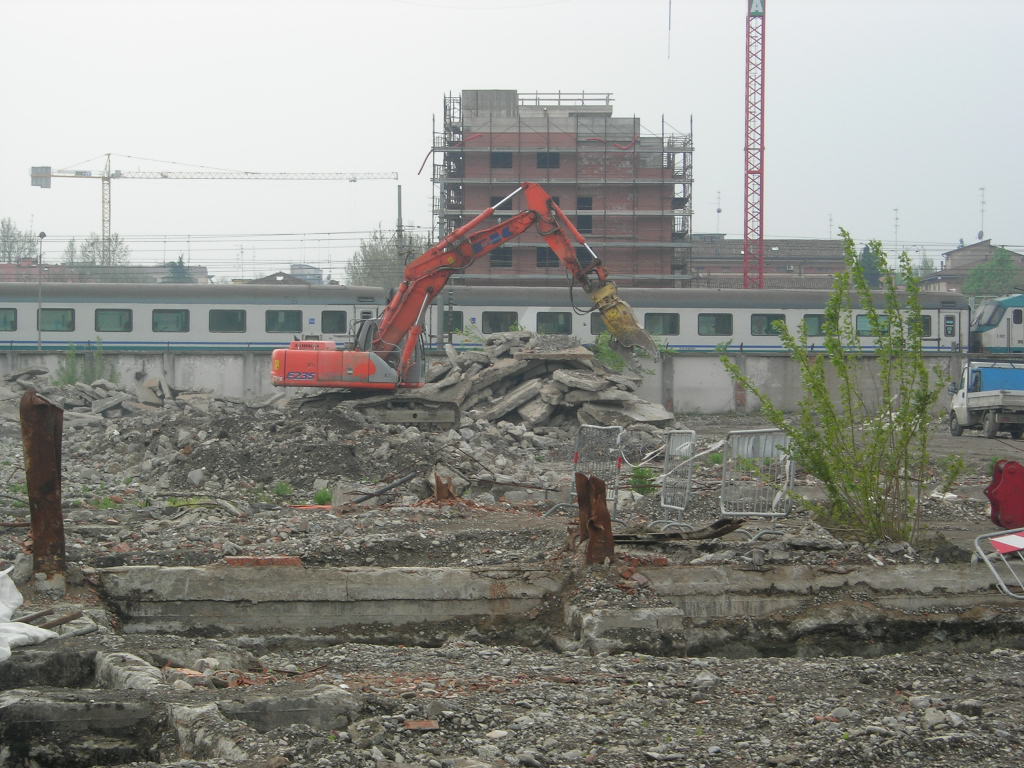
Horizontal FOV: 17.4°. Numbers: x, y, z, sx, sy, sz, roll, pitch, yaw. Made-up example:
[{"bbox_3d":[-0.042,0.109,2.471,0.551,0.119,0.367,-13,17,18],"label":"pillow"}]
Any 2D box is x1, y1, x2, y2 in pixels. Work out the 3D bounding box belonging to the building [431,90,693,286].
[{"bbox_3d":[3.213,-8.991,217.000,16.500,19.600,12.500,0,0,0],"label":"building"}]

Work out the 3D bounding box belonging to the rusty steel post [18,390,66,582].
[{"bbox_3d":[-3.871,0.819,27.500,0.350,1.560,0.280,0,0,0],"label":"rusty steel post"}]

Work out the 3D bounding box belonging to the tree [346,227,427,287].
[{"bbox_3d":[-7.205,-4.054,195.000,5.000,10.200,4.800,0,0,0],"label":"tree"}]

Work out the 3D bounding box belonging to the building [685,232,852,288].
[{"bbox_3d":[20.773,-5.800,275.000,14.500,12.900,11.000,0,0,0],"label":"building"}]

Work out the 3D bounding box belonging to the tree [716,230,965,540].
[{"bbox_3d":[3.263,0.015,33.200,2.350,3.120,2.100,0,0,0],"label":"tree"}]

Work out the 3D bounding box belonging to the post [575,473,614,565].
[{"bbox_3d":[0.726,1.183,29.400,0.330,0.810,0.270,0,0,0],"label":"post"}]

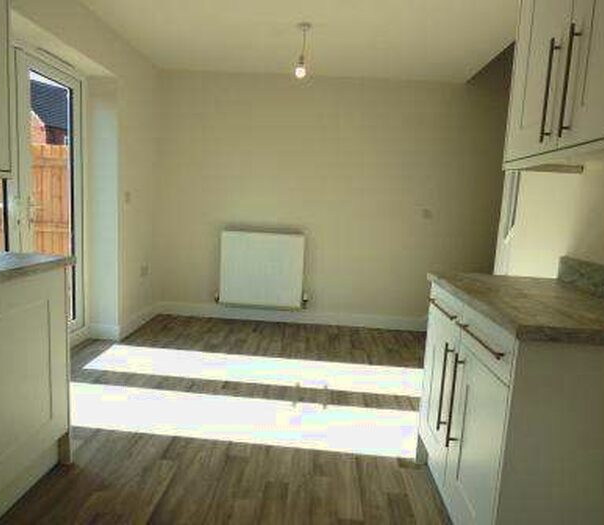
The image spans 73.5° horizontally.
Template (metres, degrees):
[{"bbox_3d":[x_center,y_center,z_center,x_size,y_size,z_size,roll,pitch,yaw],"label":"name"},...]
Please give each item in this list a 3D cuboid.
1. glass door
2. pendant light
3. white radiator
[{"bbox_3d":[-1.728,-0.366,2.780,0.070,1.859,0.658,3,8,2],"label":"glass door"},{"bbox_3d":[0.004,-1.423,2.736,0.088,0.337,0.088,3,8,2],"label":"pendant light"},{"bbox_3d":[-0.384,0.062,3.931,0.788,0.697,0.090,3,8,2],"label":"white radiator"}]

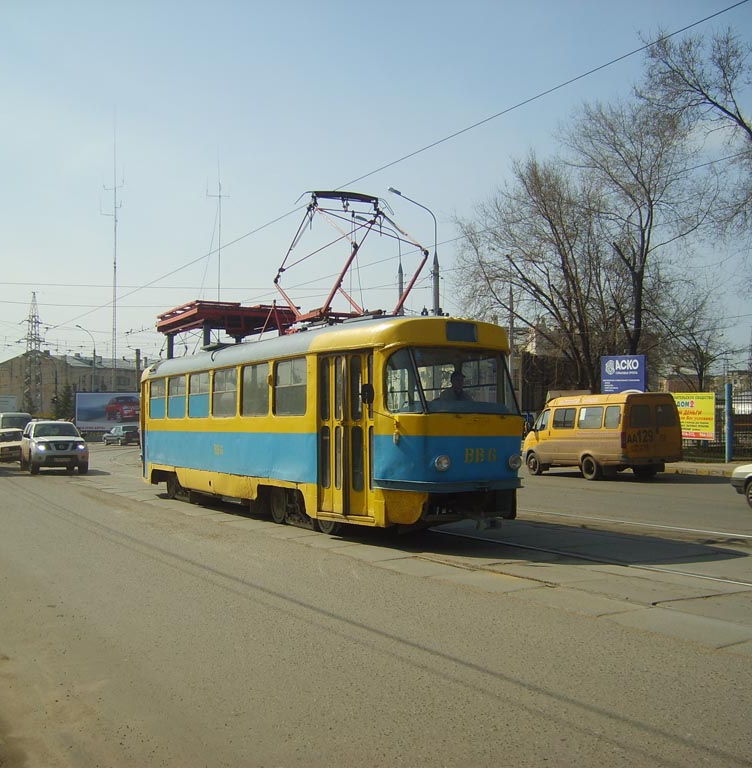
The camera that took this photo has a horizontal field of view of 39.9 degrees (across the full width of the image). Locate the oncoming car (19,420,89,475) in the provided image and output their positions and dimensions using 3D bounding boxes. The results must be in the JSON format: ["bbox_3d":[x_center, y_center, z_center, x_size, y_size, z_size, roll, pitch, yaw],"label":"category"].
[{"bbox_3d":[-11.266,2.181,36.102,1.870,1.800,4.740,0,-2,-25],"label":"oncoming car"}]

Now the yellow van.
[{"bbox_3d":[5.995,1.534,28.961,2.080,2.220,5.500,0,-2,-24],"label":"yellow van"}]

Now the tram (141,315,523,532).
[{"bbox_3d":[-1.843,0.786,19.085,2.500,3.120,13.600,1,-2,-27],"label":"tram"}]

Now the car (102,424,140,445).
[{"bbox_3d":[-19.761,4.116,81.410,1.750,1.520,4.300,1,-3,-38],"label":"car"}]

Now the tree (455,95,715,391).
[{"bbox_3d":[9.254,-4.771,46.710,11.200,15.900,9.500,-2,-2,27],"label":"tree"}]

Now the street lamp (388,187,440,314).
[{"bbox_3d":[1.640,-2.788,45.620,2.500,11.900,0.350,1,-2,-27],"label":"street lamp"}]

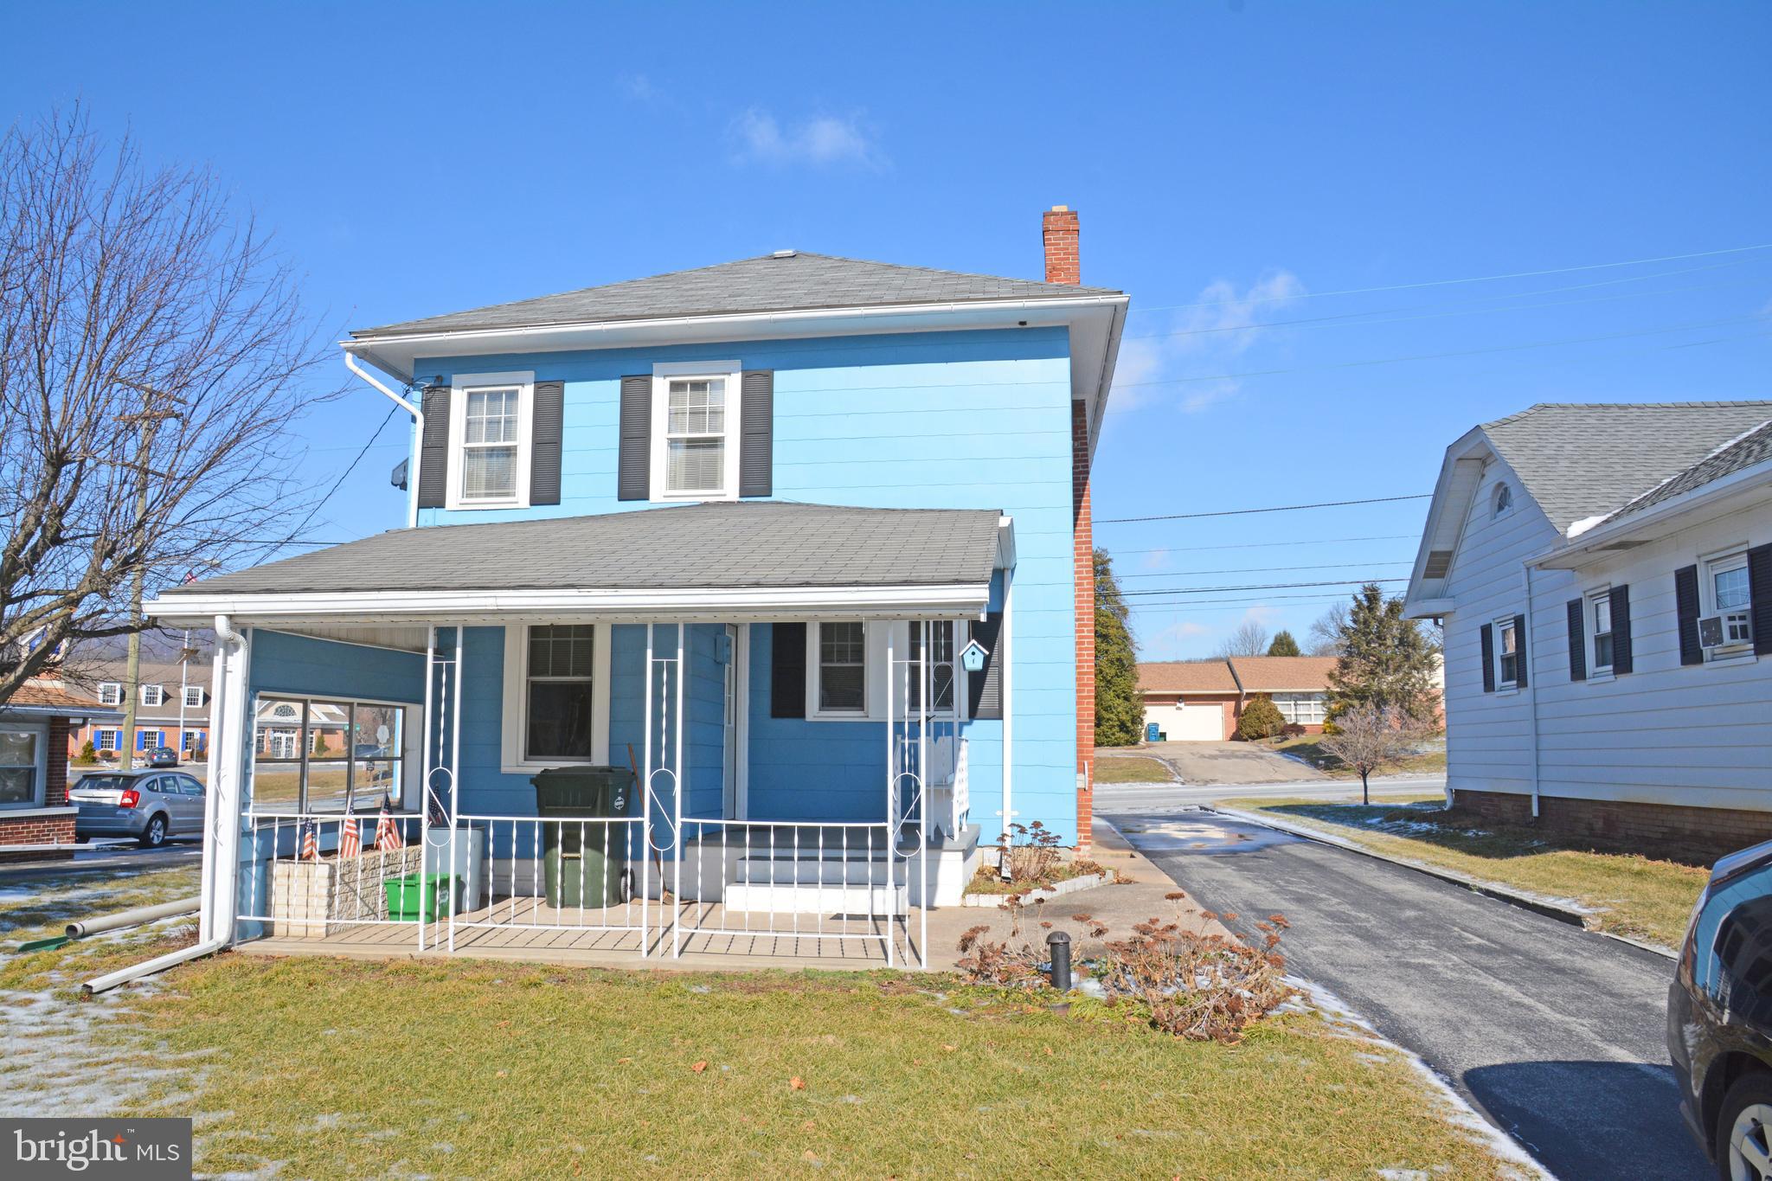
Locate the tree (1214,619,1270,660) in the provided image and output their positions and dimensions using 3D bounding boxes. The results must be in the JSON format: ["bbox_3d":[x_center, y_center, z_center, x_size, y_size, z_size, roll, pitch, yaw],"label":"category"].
[{"bbox_3d":[29.328,7.051,97.000,6.000,9.500,6.000,-1,-8,9],"label":"tree"}]

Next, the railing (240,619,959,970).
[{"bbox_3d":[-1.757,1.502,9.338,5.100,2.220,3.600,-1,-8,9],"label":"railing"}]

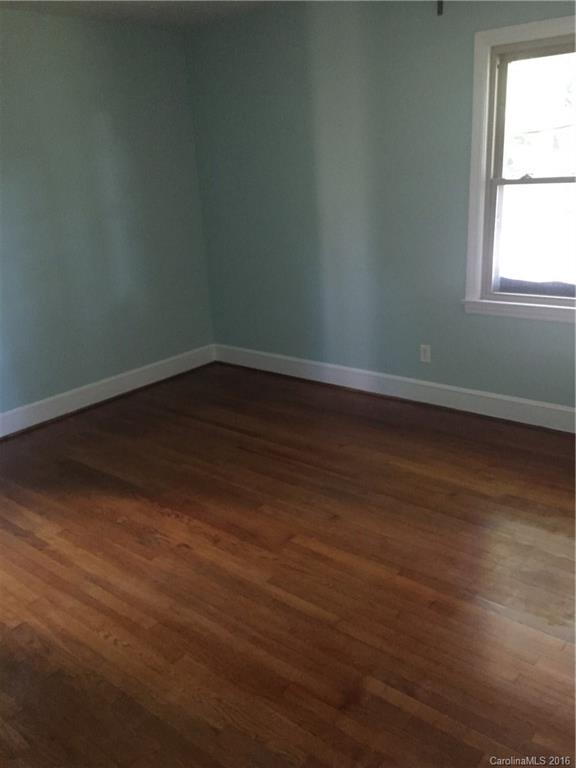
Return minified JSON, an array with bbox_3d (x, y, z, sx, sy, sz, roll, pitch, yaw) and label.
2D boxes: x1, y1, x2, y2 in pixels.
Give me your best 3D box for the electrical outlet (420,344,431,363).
[{"bbox_3d":[0.860,-0.190,4.007,0.072,0.115,0.012,12,23,37],"label":"electrical outlet"}]

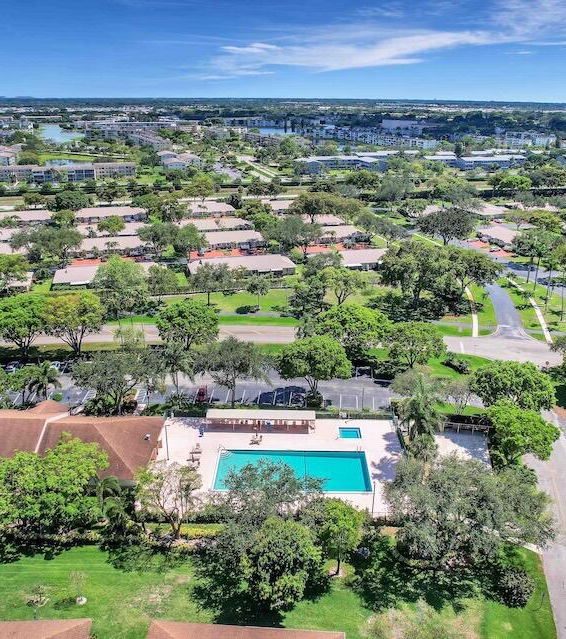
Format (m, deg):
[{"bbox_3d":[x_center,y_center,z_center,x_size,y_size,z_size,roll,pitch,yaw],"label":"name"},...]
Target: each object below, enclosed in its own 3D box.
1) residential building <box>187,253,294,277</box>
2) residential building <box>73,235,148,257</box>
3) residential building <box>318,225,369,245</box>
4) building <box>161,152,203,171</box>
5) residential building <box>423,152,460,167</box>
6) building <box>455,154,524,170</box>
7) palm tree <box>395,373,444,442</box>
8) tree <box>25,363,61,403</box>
[{"bbox_3d":[-12.961,-16.695,182.316,32.400,4.900,13.400,-5,21,-14],"label":"residential building"},{"bbox_3d":[-65.550,-28.640,224.760,31.560,5.200,15.000,-5,22,-15],"label":"residential building"},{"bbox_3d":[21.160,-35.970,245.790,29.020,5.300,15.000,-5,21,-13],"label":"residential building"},{"bbox_3d":[-79.240,-121.900,450.730,29.000,10.000,34.000,-6,22,-16],"label":"building"},{"bbox_3d":[129.582,-129.033,479.901,28.000,8.000,15.000,-1,21,-4],"label":"residential building"},{"bbox_3d":[162.380,-123.590,461.590,53.000,10.000,21.000,-4,21,-12],"label":"building"},{"bbox_3d":[20.981,14.338,90.248,6.700,12.000,6.700,0,21,0],"label":"palm tree"},{"bbox_3d":[-42.396,11.318,103.413,5.900,7.400,5.900,0,21,0],"label":"tree"}]

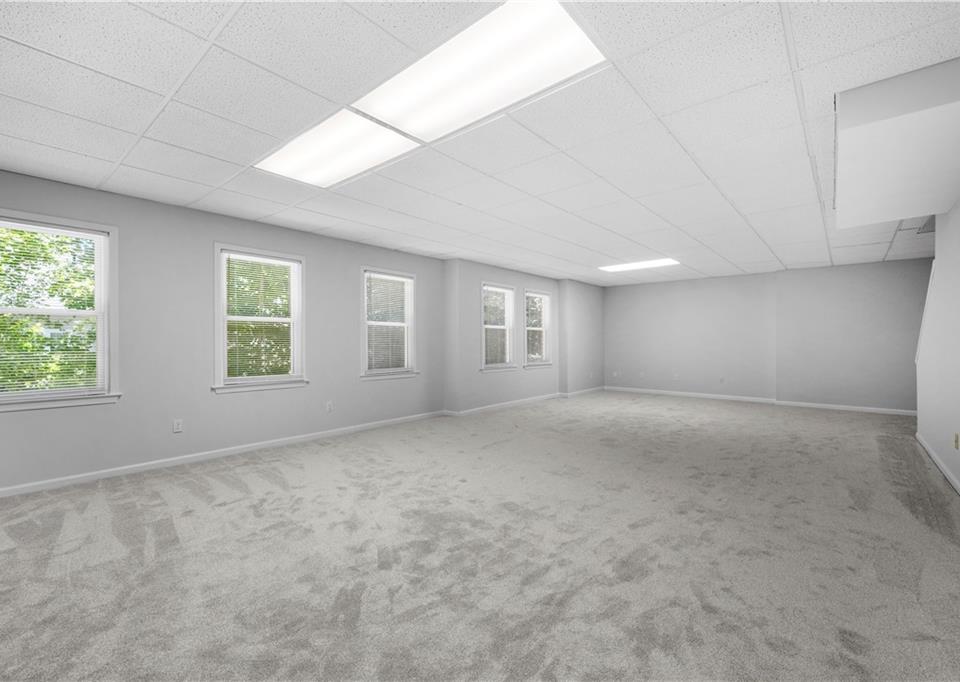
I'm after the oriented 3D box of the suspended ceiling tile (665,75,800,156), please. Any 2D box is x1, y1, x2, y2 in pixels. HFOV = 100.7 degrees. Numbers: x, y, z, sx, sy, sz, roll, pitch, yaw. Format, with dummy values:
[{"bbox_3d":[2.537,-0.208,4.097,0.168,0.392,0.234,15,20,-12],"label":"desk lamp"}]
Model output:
[{"bbox_3d":[1.475,-1.291,2.320,0.600,0.020,0.600,0,0,41],"label":"suspended ceiling tile"}]

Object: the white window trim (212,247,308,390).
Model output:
[{"bbox_3d":[-2.311,-0.225,4.253,0.090,1.502,0.909,0,0,43],"label":"white window trim"}]

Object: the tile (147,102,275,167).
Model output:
[{"bbox_3d":[-1.665,-1.270,2.502,0.605,0.022,0.605,0,0,41],"label":"tile"}]

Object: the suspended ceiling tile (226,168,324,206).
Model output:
[{"bbox_3d":[-1.730,-1.288,3.350,0.600,0.020,0.600,0,0,41],"label":"suspended ceiling tile"}]

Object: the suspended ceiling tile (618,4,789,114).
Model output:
[{"bbox_3d":[1.064,-1.292,1.872,0.600,0.020,0.600,0,0,41],"label":"suspended ceiling tile"}]

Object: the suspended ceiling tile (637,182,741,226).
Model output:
[{"bbox_3d":[2.016,-1.269,3.812,0.605,0.022,1.200,0,0,41],"label":"suspended ceiling tile"}]

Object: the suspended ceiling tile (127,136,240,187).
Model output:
[{"bbox_3d":[-2.145,-1.269,2.890,0.605,0.022,0.605,0,0,41],"label":"suspended ceiling tile"}]

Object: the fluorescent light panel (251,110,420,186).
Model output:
[{"bbox_3d":[-1.015,-1.297,2.772,1.200,0.050,0.600,0,0,41],"label":"fluorescent light panel"}]

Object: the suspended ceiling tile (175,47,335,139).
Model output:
[{"bbox_3d":[-1.188,-1.291,2.132,0.600,0.020,0.600,0,0,41],"label":"suspended ceiling tile"}]

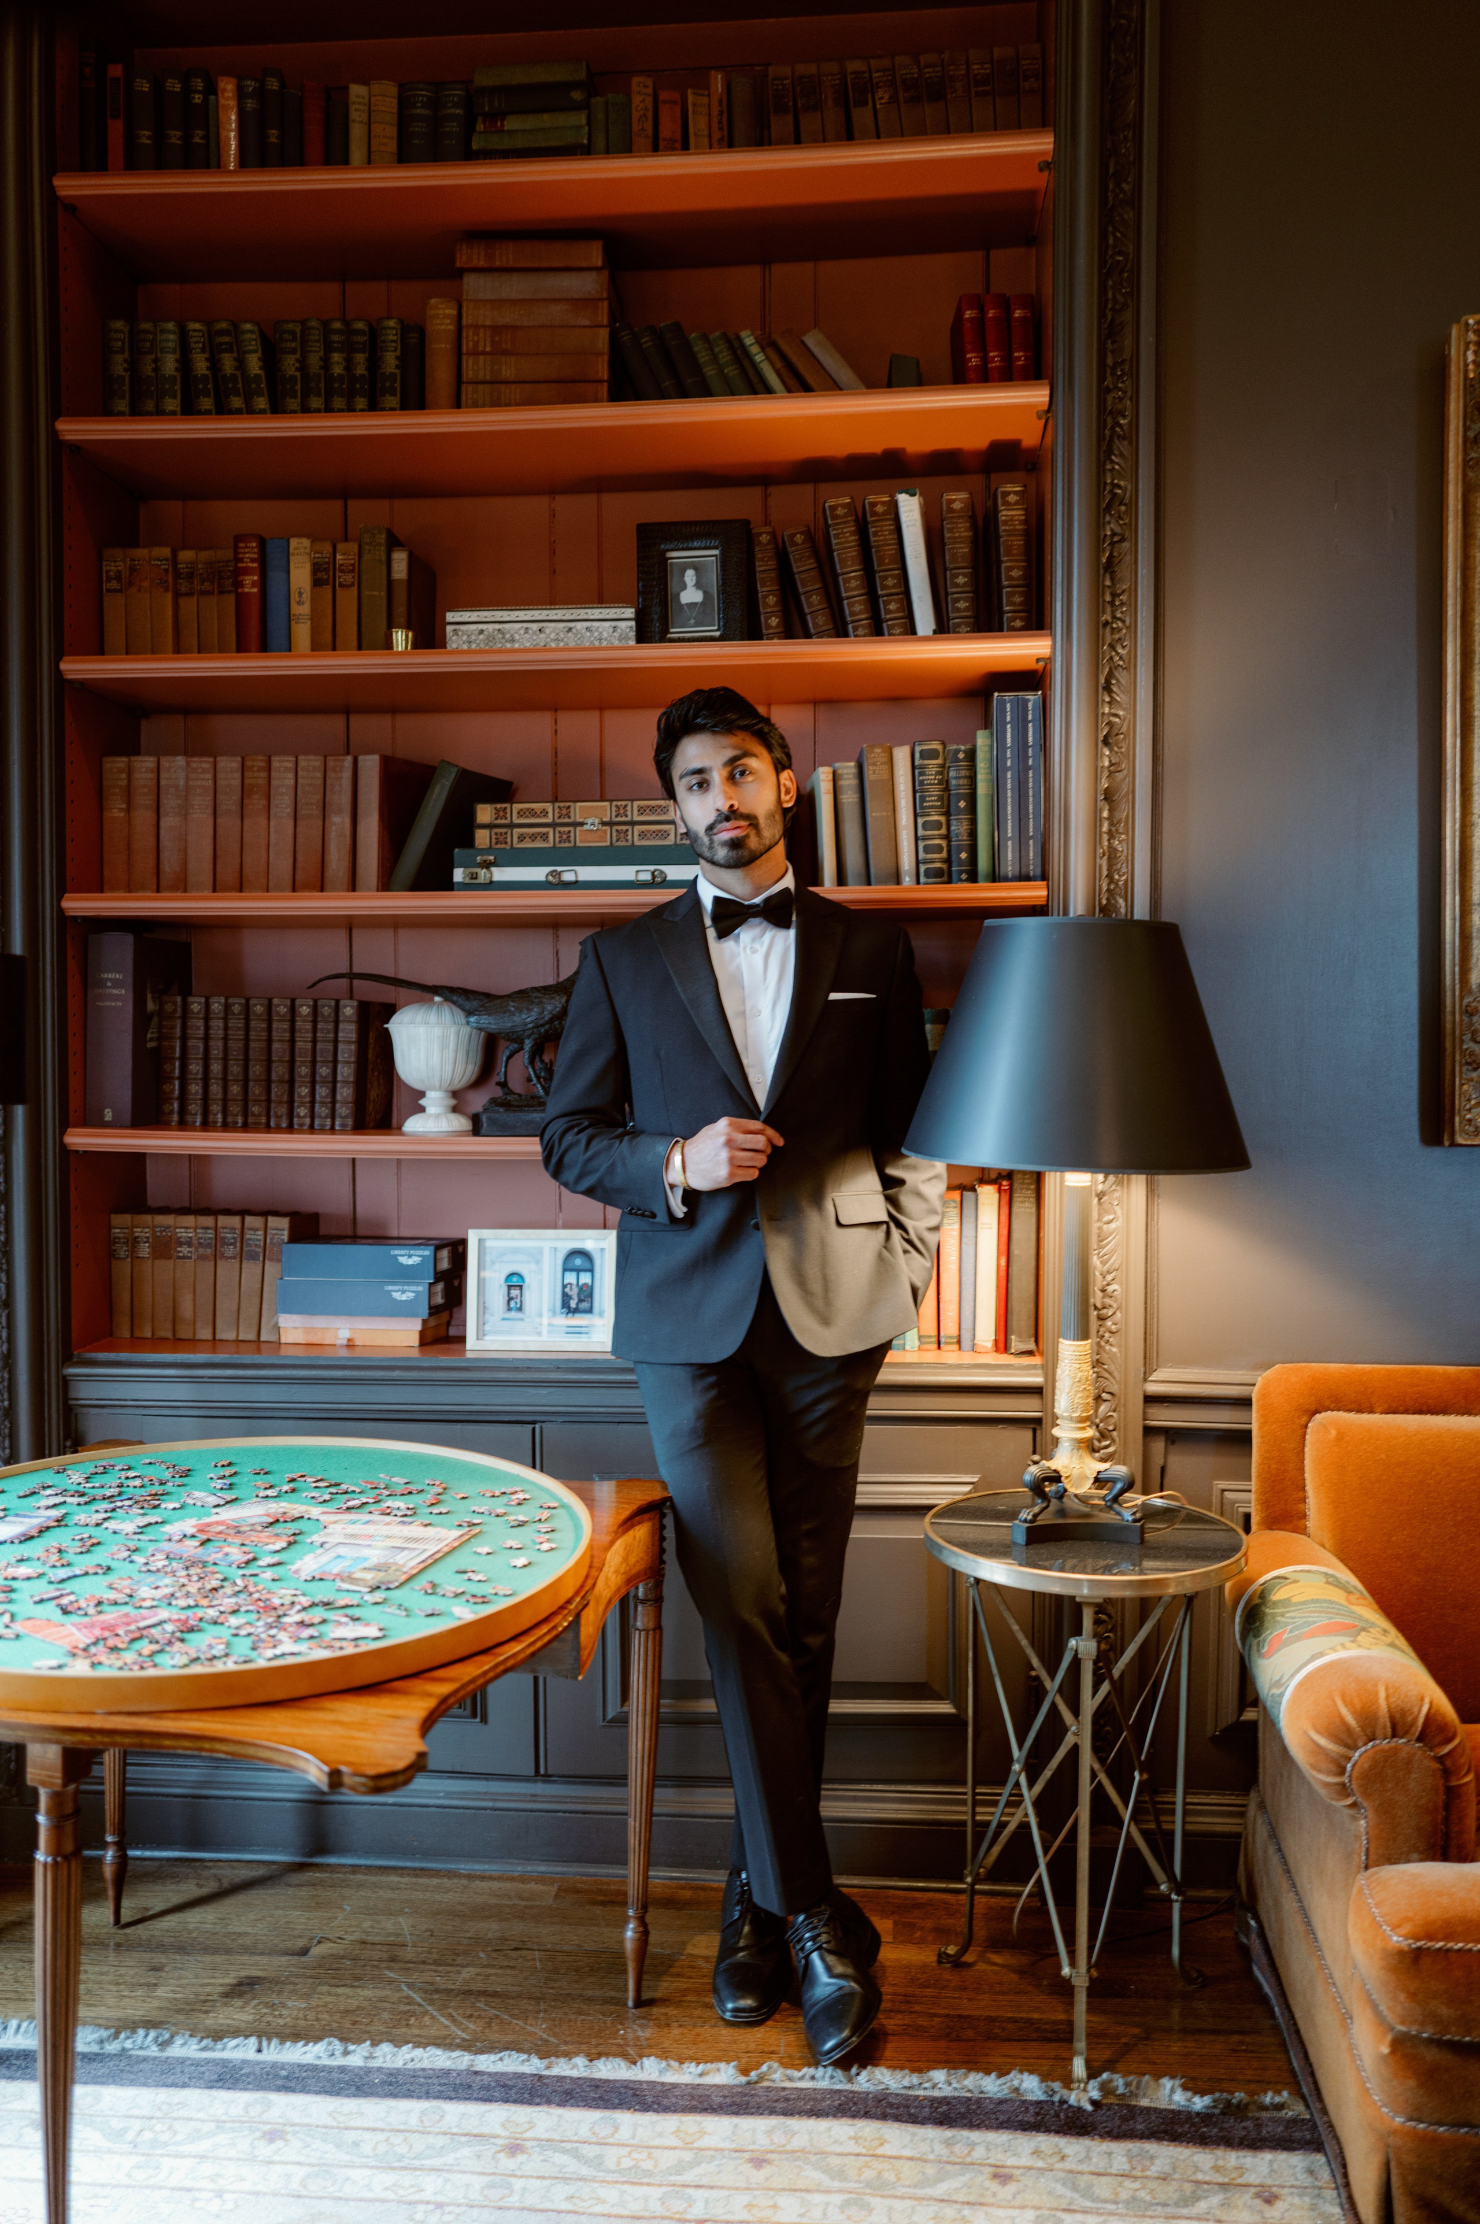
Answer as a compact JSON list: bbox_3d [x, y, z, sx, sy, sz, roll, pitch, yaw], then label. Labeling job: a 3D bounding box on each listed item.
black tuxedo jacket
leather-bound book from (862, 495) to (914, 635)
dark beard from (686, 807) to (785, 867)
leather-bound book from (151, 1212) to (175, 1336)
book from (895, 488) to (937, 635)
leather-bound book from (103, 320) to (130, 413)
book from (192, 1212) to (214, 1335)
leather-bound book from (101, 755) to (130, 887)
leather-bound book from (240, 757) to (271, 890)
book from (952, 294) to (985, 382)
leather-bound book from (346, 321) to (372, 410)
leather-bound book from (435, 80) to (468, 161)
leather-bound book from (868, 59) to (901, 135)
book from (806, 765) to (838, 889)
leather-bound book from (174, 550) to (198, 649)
[{"bbox_3d":[0.005,0.009,2.525,0.591,0.713,0.327,0,2,2],"label":"black tuxedo jacket"},{"bbox_3d":[0.251,-0.871,2.882,0.044,0.256,0.170,-8,1,6],"label":"leather-bound book"},{"bbox_3d":[-0.005,-0.392,2.460,0.130,0.088,0.085,-12,0,8],"label":"dark beard"},{"bbox_3d":[-0.983,0.284,3.042,0.038,0.214,0.150,1,2,5],"label":"leather-bound book"},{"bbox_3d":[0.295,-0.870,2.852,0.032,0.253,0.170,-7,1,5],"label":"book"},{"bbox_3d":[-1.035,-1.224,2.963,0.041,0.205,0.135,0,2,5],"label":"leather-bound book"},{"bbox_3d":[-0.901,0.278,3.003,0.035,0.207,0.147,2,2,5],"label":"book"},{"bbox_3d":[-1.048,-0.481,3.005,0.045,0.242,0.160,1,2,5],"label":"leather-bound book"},{"bbox_3d":[-0.811,-0.481,2.999,0.048,0.243,0.160,1,2,5],"label":"leather-bound book"},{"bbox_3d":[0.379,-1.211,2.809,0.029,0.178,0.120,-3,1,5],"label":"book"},{"bbox_3d":[-0.609,-1.182,2.862,0.038,0.196,0.135,0,2,5],"label":"leather-bound book"},{"bbox_3d":[-0.468,-1.595,2.925,0.049,0.206,0.150,0,2,5],"label":"leather-bound book"},{"bbox_3d":[0.246,-1.596,2.858,0.036,0.203,0.150,-5,1,6],"label":"leather-bound book"},{"bbox_3d":[0.134,-0.445,2.785,0.021,0.196,0.152,-2,2,-5],"label":"book"},{"bbox_3d":[-0.926,-0.846,2.995,0.036,0.213,0.145,0,2,5],"label":"leather-bound book"}]

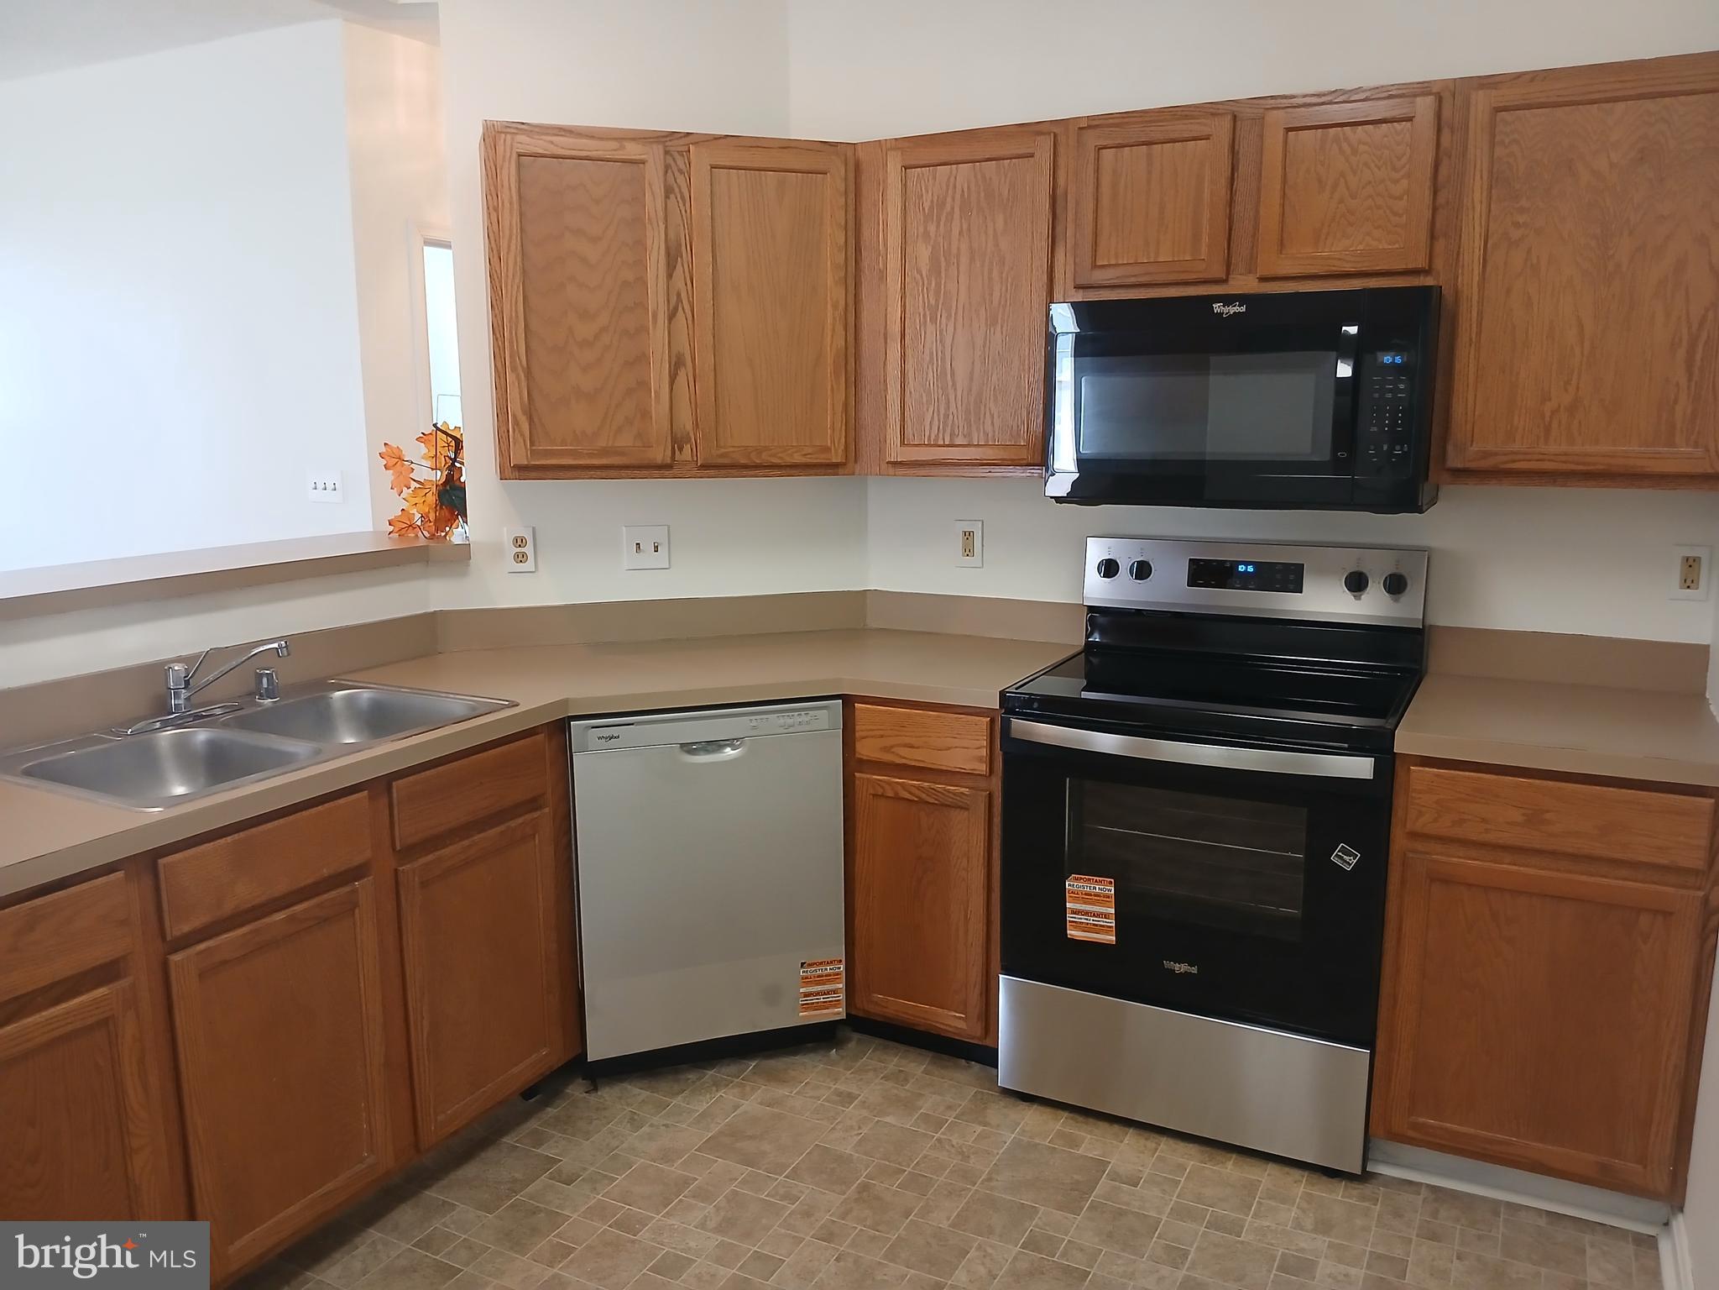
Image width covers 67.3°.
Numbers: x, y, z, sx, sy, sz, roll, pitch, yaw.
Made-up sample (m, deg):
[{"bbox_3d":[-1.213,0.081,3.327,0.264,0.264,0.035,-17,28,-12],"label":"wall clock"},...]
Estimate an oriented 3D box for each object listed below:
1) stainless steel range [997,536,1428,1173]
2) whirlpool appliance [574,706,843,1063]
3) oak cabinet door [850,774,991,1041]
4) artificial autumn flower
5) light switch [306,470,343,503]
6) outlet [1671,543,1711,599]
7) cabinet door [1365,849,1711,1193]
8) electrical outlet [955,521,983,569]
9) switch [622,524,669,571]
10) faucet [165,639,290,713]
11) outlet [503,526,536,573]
[{"bbox_3d":[0.776,0.402,2.853,0.757,1.195,0.675,5,11,26],"label":"stainless steel range"},{"bbox_3d":[-0.411,0.498,3.180,0.605,0.830,0.600,-4,11,-18],"label":"whirlpool appliance"},{"bbox_3d":[0.138,0.584,2.901,0.316,0.572,0.021,5,11,27],"label":"oak cabinet door"},{"bbox_3d":[-1.095,-0.425,3.337,0.250,0.310,0.260,5,11,26],"label":"artificial autumn flower"},{"bbox_3d":[-1.893,-0.560,4.580,0.165,0.114,0.012,5,11,26],"label":"light switch"},{"bbox_3d":[1.724,-0.150,2.678,0.071,0.115,0.010,5,11,26],"label":"outlet"},{"bbox_3d":[1.244,0.694,2.379,0.477,0.578,0.020,5,11,26],"label":"cabinet door"},{"bbox_3d":[0.289,-0.265,3.393,0.073,0.117,0.010,5,11,26],"label":"electrical outlet"},{"bbox_3d":[-0.551,-0.252,3.344,0.115,0.116,0.012,-4,11,-18],"label":"switch"},{"bbox_3d":[-1.232,0.065,2.522,0.243,0.141,0.062,-1,10,-4],"label":"faucet"},{"bbox_3d":[-0.854,-0.240,3.246,0.071,0.116,0.010,-4,11,-18],"label":"outlet"}]

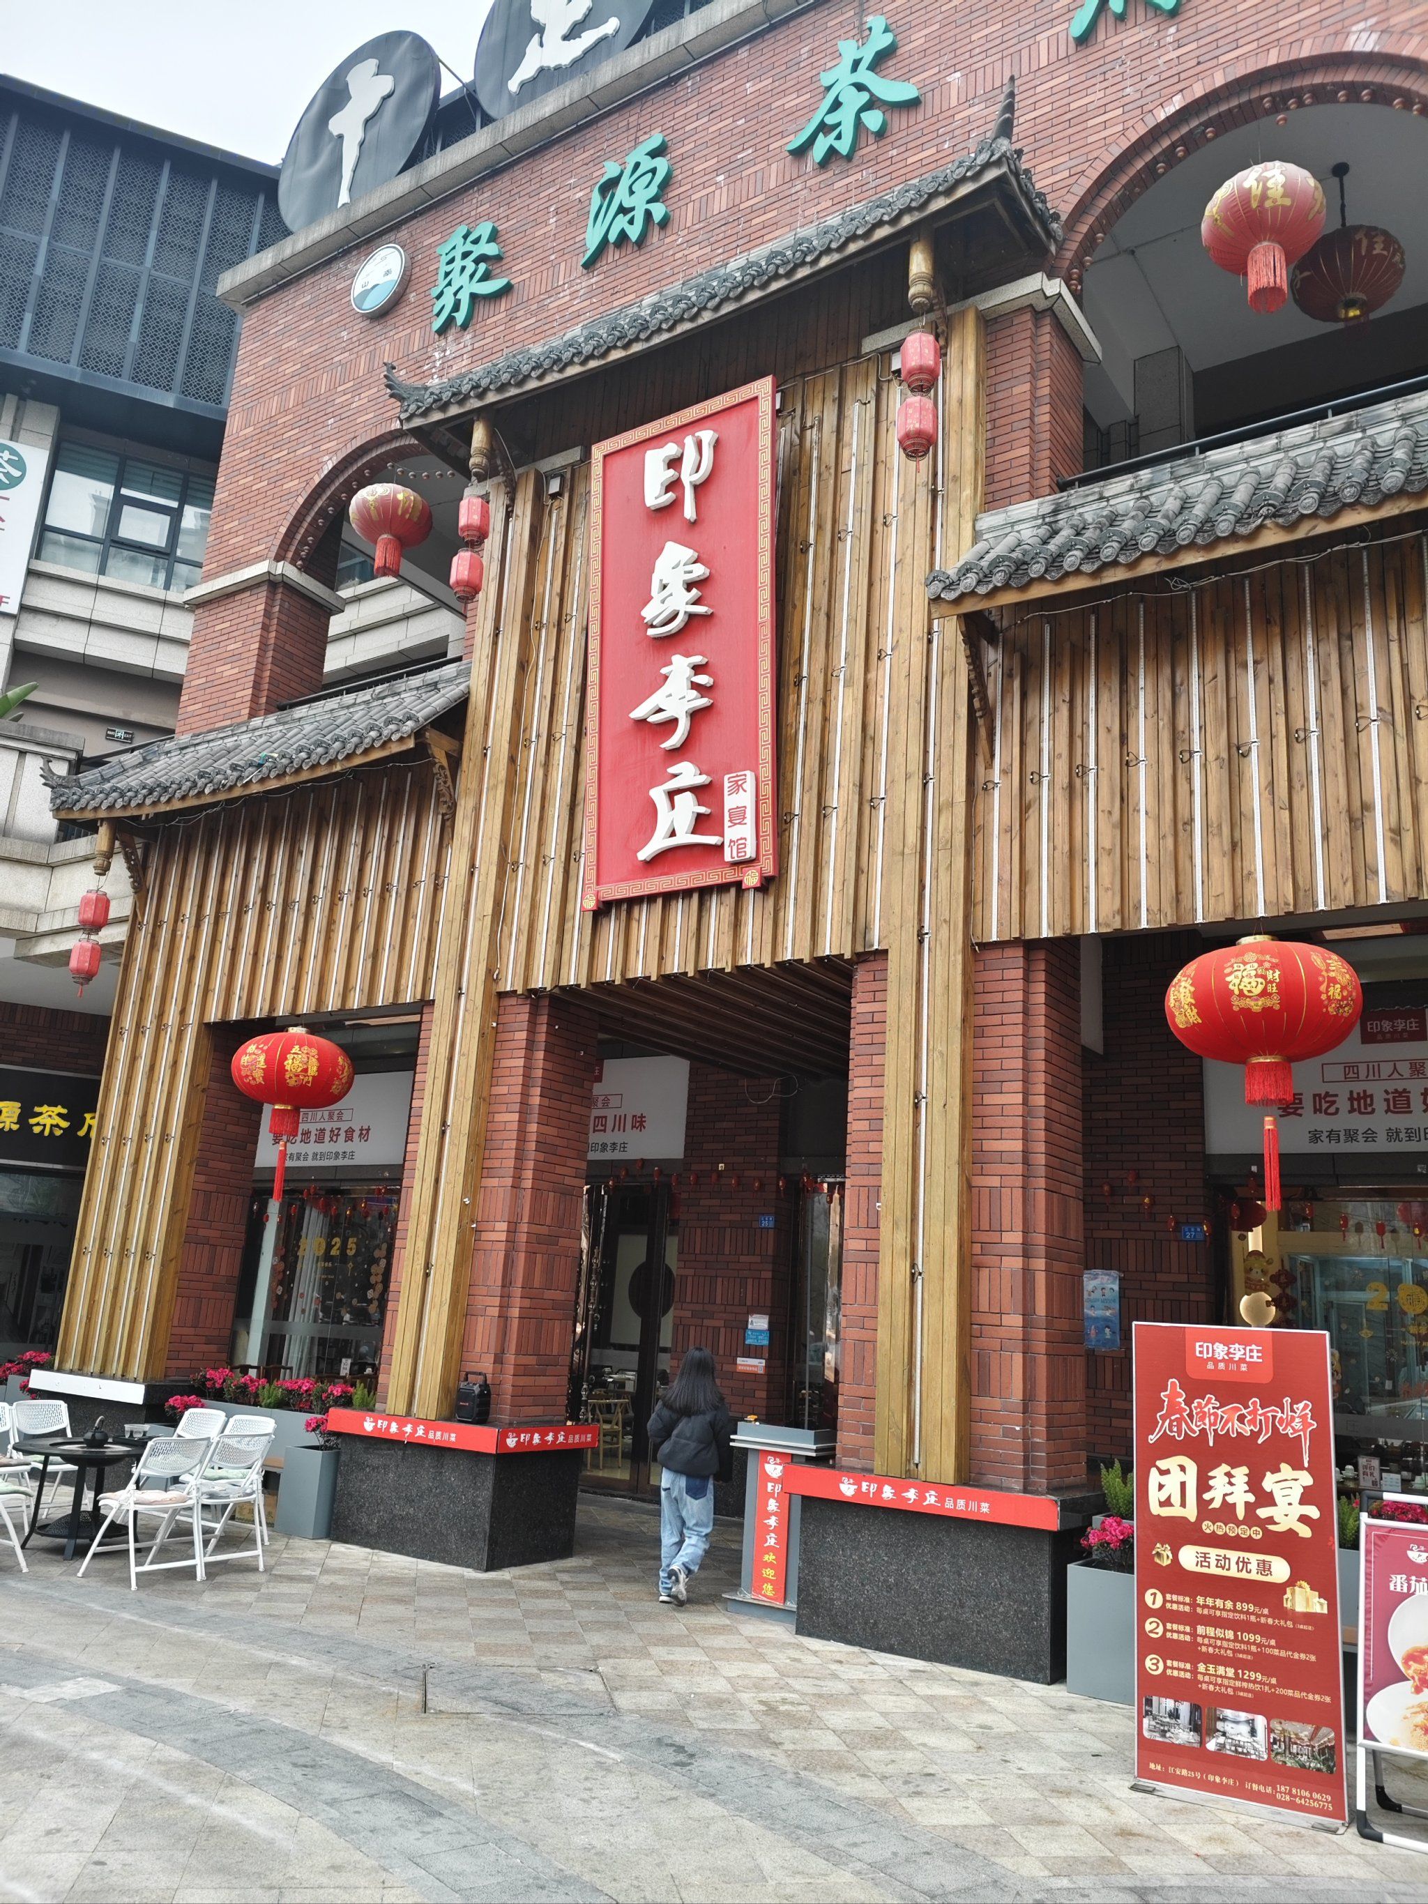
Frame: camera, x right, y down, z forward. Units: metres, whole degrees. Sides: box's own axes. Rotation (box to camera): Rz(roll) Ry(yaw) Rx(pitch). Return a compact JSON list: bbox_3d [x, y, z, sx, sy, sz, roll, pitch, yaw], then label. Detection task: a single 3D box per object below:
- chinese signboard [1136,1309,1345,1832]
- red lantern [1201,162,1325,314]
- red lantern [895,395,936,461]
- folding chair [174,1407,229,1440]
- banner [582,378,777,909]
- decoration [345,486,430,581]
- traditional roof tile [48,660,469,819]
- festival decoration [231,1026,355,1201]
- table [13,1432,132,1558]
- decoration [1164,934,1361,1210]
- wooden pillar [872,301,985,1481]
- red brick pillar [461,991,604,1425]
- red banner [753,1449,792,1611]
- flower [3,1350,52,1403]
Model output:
[{"bbox_3d":[2.115,2.471,5.837,0.800,1.820,0.120,-5,-17,29],"label":"chinese signboard"},{"bbox_3d":[3.619,-4.680,9.398,0.770,1.000,0.770,-6,-17,34],"label":"red lantern"},{"bbox_3d":[1.343,-3.459,9.452,0.270,0.450,0.270,3,-15,1],"label":"red lantern"},{"bbox_3d":[-3.998,3.800,10.478,0.460,0.830,0.520,-4,-17,28],"label":"folding chair"},{"bbox_3d":[-0.253,-2.191,10.177,1.615,3.570,0.120,-7,-12,35],"label":"banner"},{"bbox_3d":[-3.069,-3.942,13.526,0.790,0.880,0.790,3,-14,1],"label":"decoration"},{"bbox_3d":[-4.189,-1.899,12.990,4.850,1.050,0.880,-6,-18,34],"label":"traditional roof tile"},{"bbox_3d":[-3.564,1.357,11.981,1.000,1.440,1.000,-6,-18,34],"label":"festival decoration"},{"bbox_3d":[-4.166,3.623,9.511,0.980,0.650,0.980,-6,-17,34],"label":"table"},{"bbox_3d":[2.958,0.627,7.656,0.970,1.490,0.970,-6,-17,34],"label":"decoration"},{"bbox_3d":[1.403,-0.700,9.036,0.490,7.630,0.150,-6,-17,34],"label":"wooden pillar"},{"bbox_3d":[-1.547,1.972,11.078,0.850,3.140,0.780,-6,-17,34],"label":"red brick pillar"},{"bbox_3d":[0.361,3.558,8.855,0.230,0.850,0.030,-6,-18,34],"label":"red banner"},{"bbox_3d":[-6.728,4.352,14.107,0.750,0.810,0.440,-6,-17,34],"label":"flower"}]

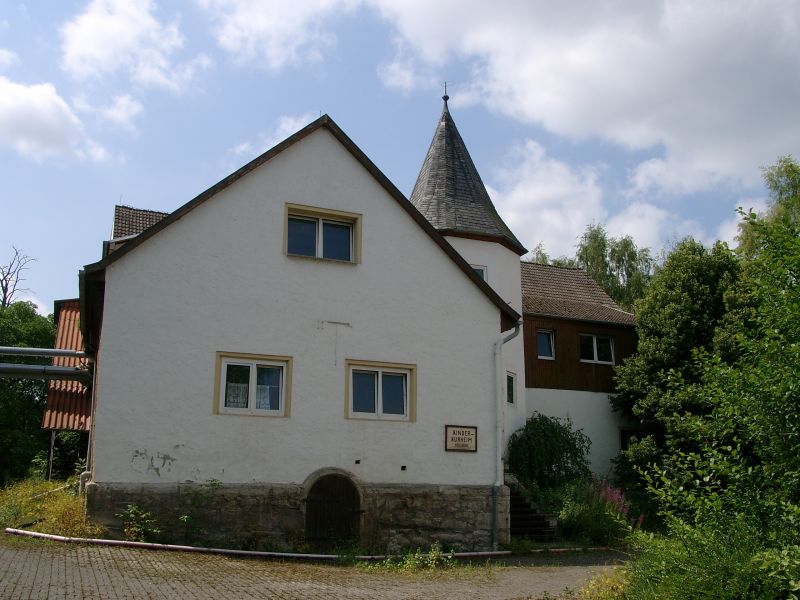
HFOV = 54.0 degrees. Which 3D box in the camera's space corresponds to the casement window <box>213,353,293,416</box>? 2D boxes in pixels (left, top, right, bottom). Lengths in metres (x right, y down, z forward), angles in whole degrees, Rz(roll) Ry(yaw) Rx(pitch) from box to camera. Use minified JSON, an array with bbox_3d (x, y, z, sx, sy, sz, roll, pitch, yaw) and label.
[{"bbox_3d":[-3.191,1.864,17.184,1.700,1.360,0.150,6,-14,-23],"label":"casement window"}]

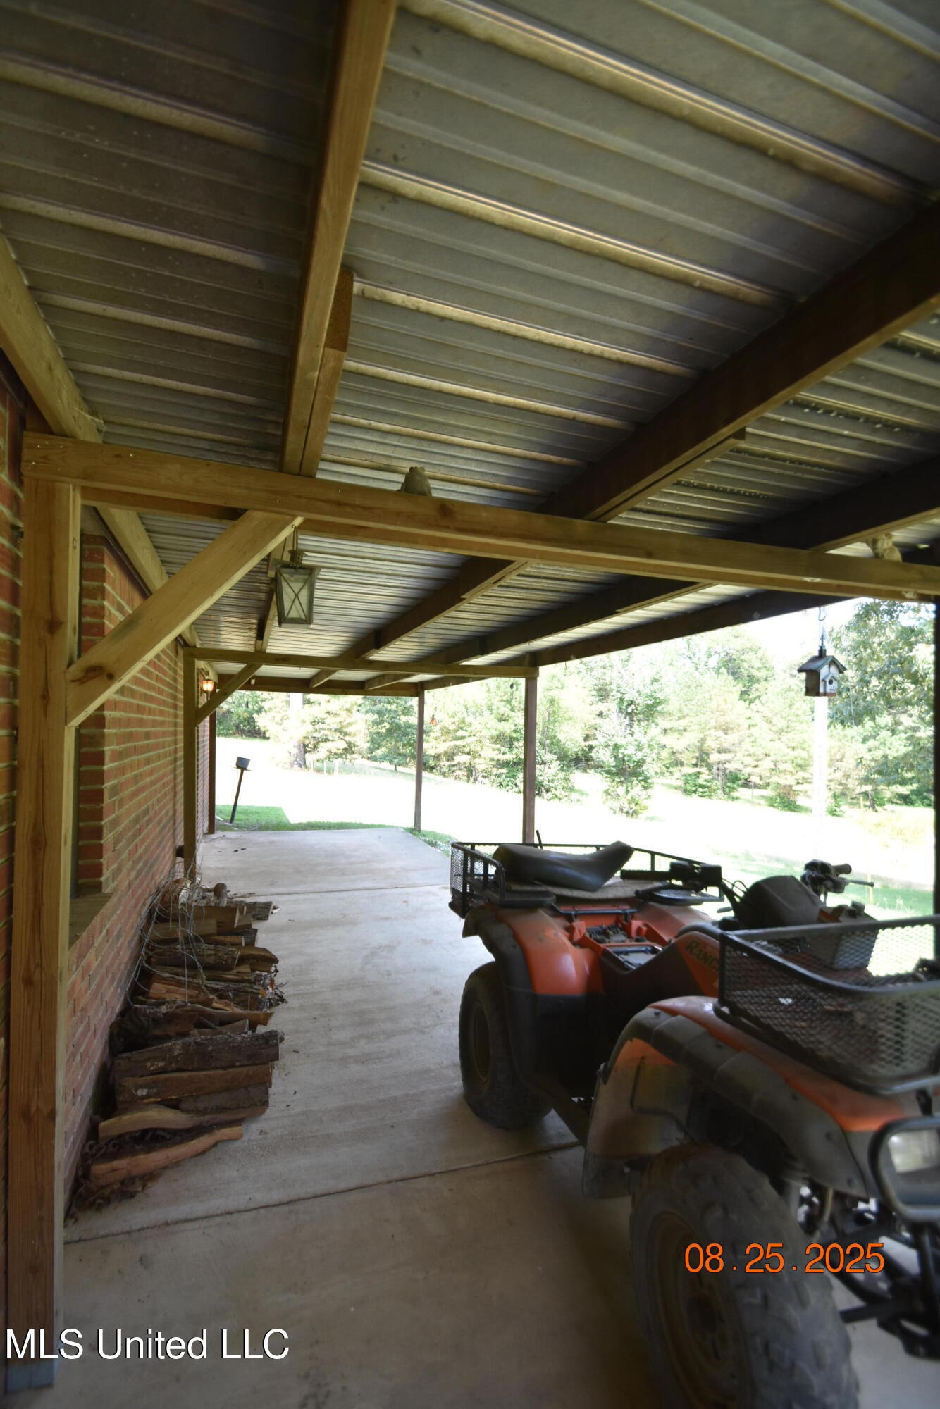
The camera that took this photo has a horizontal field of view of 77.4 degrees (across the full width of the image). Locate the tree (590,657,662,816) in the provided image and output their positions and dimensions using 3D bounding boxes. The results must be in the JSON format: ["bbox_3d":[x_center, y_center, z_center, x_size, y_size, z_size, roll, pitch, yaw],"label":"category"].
[{"bbox_3d":[5.383,0.957,20.130,2.477,5.704,2.477,1,-3,0],"label":"tree"}]

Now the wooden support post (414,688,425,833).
[{"bbox_3d":[-0.829,0.936,9.914,0.090,2.370,0.090,2,-3,-21],"label":"wooden support post"}]

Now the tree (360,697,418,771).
[{"bbox_3d":[-3.881,1.294,30.096,3.433,4.221,3.433,1,-3,0],"label":"tree"}]

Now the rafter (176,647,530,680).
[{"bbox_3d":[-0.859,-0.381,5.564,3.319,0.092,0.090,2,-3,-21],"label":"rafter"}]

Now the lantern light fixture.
[{"bbox_3d":[-0.480,-0.347,1.625,0.100,0.240,0.100,1,-3,0],"label":"lantern light fixture"}]

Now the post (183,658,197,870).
[{"bbox_3d":[-2.360,0.624,4.955,0.090,2.100,0.090,2,-3,-21],"label":"post"}]

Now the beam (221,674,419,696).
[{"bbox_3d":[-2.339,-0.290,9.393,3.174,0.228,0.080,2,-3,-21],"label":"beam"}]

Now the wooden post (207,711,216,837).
[{"bbox_3d":[-3.842,0.852,8.777,0.090,2.146,0.090,2,-3,-21],"label":"wooden post"}]

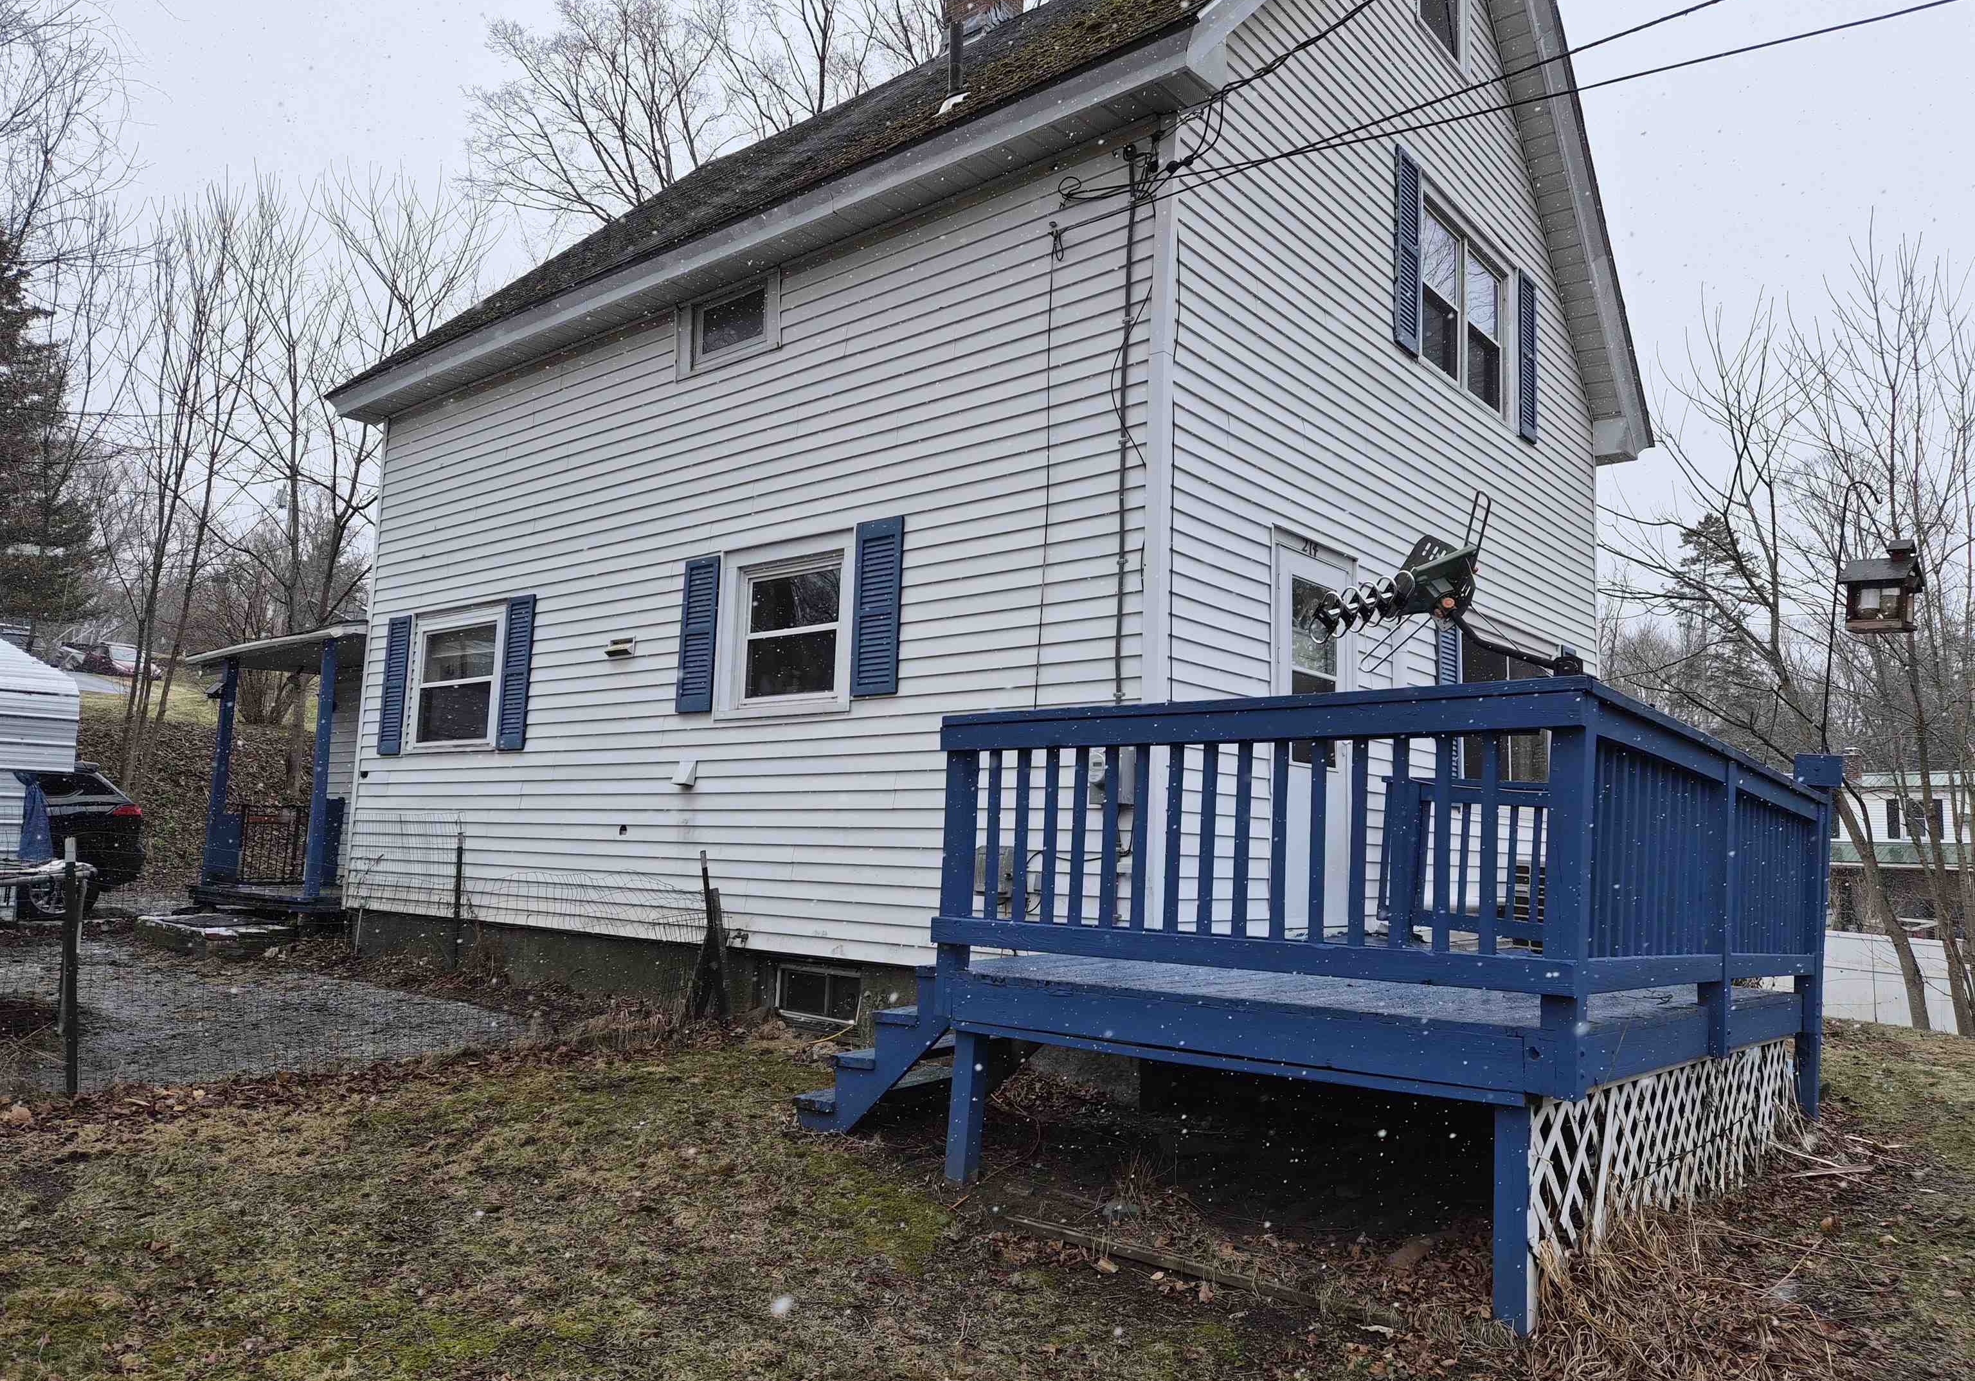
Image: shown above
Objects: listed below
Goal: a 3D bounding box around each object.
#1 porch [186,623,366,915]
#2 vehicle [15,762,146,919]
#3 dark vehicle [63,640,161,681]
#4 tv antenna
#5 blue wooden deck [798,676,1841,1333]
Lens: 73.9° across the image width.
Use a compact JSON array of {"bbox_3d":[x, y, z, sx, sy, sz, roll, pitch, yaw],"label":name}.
[{"bbox_3d":[-6.361,0.768,12.505,3.400,2.600,1.270,-4,-8,39],"label":"porch"},{"bbox_3d":[-11.516,1.518,13.598,1.880,1.690,4.650,-4,-8,39],"label":"vehicle"},{"bbox_3d":[-38.769,-1.330,58.000,4.600,1.500,1.800,-2,-7,28],"label":"dark vehicle"},{"bbox_3d":[1.265,-0.292,3.630,0.700,0.460,0.360,-4,-6,-7],"label":"tv antenna"},{"bbox_3d":[1.600,1.079,5.774,3.060,1.750,3.820,-4,-8,39],"label":"blue wooden deck"}]

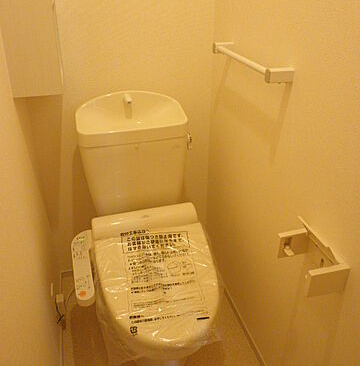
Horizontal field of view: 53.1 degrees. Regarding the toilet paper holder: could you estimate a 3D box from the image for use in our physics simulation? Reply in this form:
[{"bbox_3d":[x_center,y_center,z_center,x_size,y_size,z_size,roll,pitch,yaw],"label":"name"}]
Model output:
[{"bbox_3d":[0.322,0.178,0.889,0.102,0.116,0.156,-8,31,-14],"label":"toilet paper holder"}]

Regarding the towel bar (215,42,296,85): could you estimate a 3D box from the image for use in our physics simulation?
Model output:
[{"bbox_3d":[0.208,-0.373,1.097,0.078,0.035,0.416,-8,31,-14],"label":"towel bar"}]

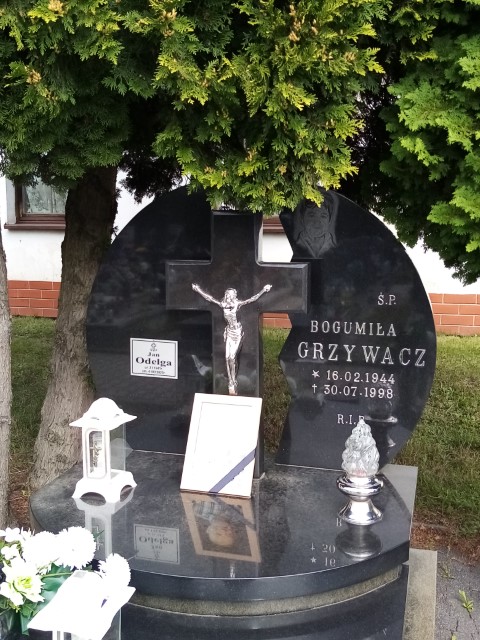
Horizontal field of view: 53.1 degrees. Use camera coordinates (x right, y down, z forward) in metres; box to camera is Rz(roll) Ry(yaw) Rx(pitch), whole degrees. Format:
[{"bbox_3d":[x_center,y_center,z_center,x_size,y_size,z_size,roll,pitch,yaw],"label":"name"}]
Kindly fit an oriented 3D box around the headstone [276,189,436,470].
[{"bbox_3d":[0.404,0.048,1.686,0.526,0.980,0.100,2,10,10],"label":"headstone"}]

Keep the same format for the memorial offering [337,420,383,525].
[{"bbox_3d":[0.362,0.437,1.418,0.136,0.306,0.136,2,10,10],"label":"memorial offering"}]

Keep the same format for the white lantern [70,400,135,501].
[{"bbox_3d":[-0.437,0.404,1.544,0.148,0.314,0.140,3,11,16],"label":"white lantern"}]

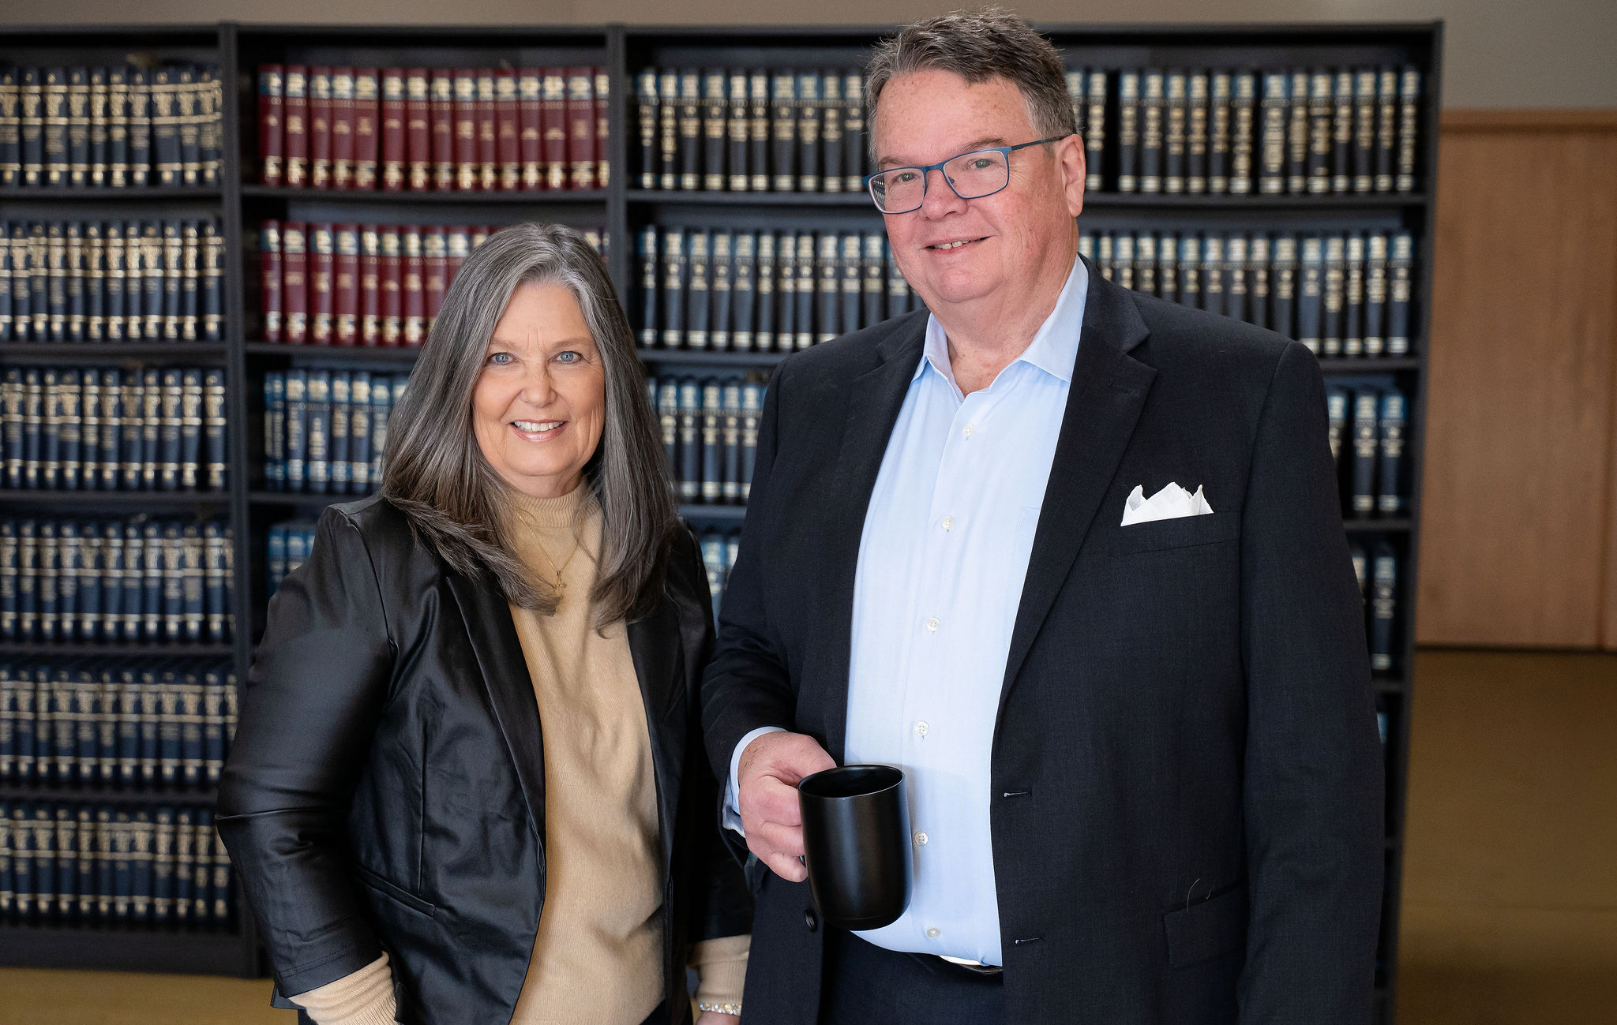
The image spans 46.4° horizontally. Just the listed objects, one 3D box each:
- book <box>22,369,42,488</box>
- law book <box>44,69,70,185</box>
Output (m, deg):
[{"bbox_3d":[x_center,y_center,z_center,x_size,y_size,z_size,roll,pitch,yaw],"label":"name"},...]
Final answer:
[{"bbox_3d":[-1.659,-0.194,4.139,0.046,0.254,0.178,1,7,6],"label":"book"},{"bbox_3d":[-1.579,-0.825,4.069,0.051,0.248,0.170,1,7,6],"label":"law book"}]

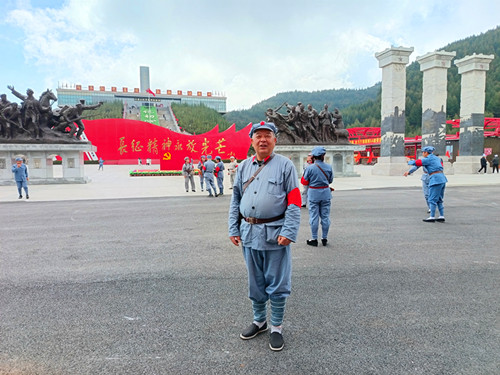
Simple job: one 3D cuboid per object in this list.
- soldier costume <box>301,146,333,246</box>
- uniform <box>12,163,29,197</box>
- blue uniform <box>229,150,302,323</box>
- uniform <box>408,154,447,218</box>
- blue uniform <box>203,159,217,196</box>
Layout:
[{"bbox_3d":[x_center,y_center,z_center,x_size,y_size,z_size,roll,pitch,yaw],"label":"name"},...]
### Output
[{"bbox_3d":[1.171,0.137,5.974,0.510,1.661,0.370,-1,4,-10],"label":"soldier costume"},{"bbox_3d":[-9.496,-0.310,14.404,0.540,1.371,0.400,-3,4,-28],"label":"uniform"},{"bbox_3d":[0.134,0.414,2.825,0.550,1.391,0.370,1,4,18],"label":"blue uniform"},{"bbox_3d":[4.027,-0.031,7.933,0.800,1.485,0.520,1,5,25],"label":"uniform"},{"bbox_3d":[-1.674,-0.426,14.368,0.550,1.522,0.420,-2,4,-12],"label":"blue uniform"}]

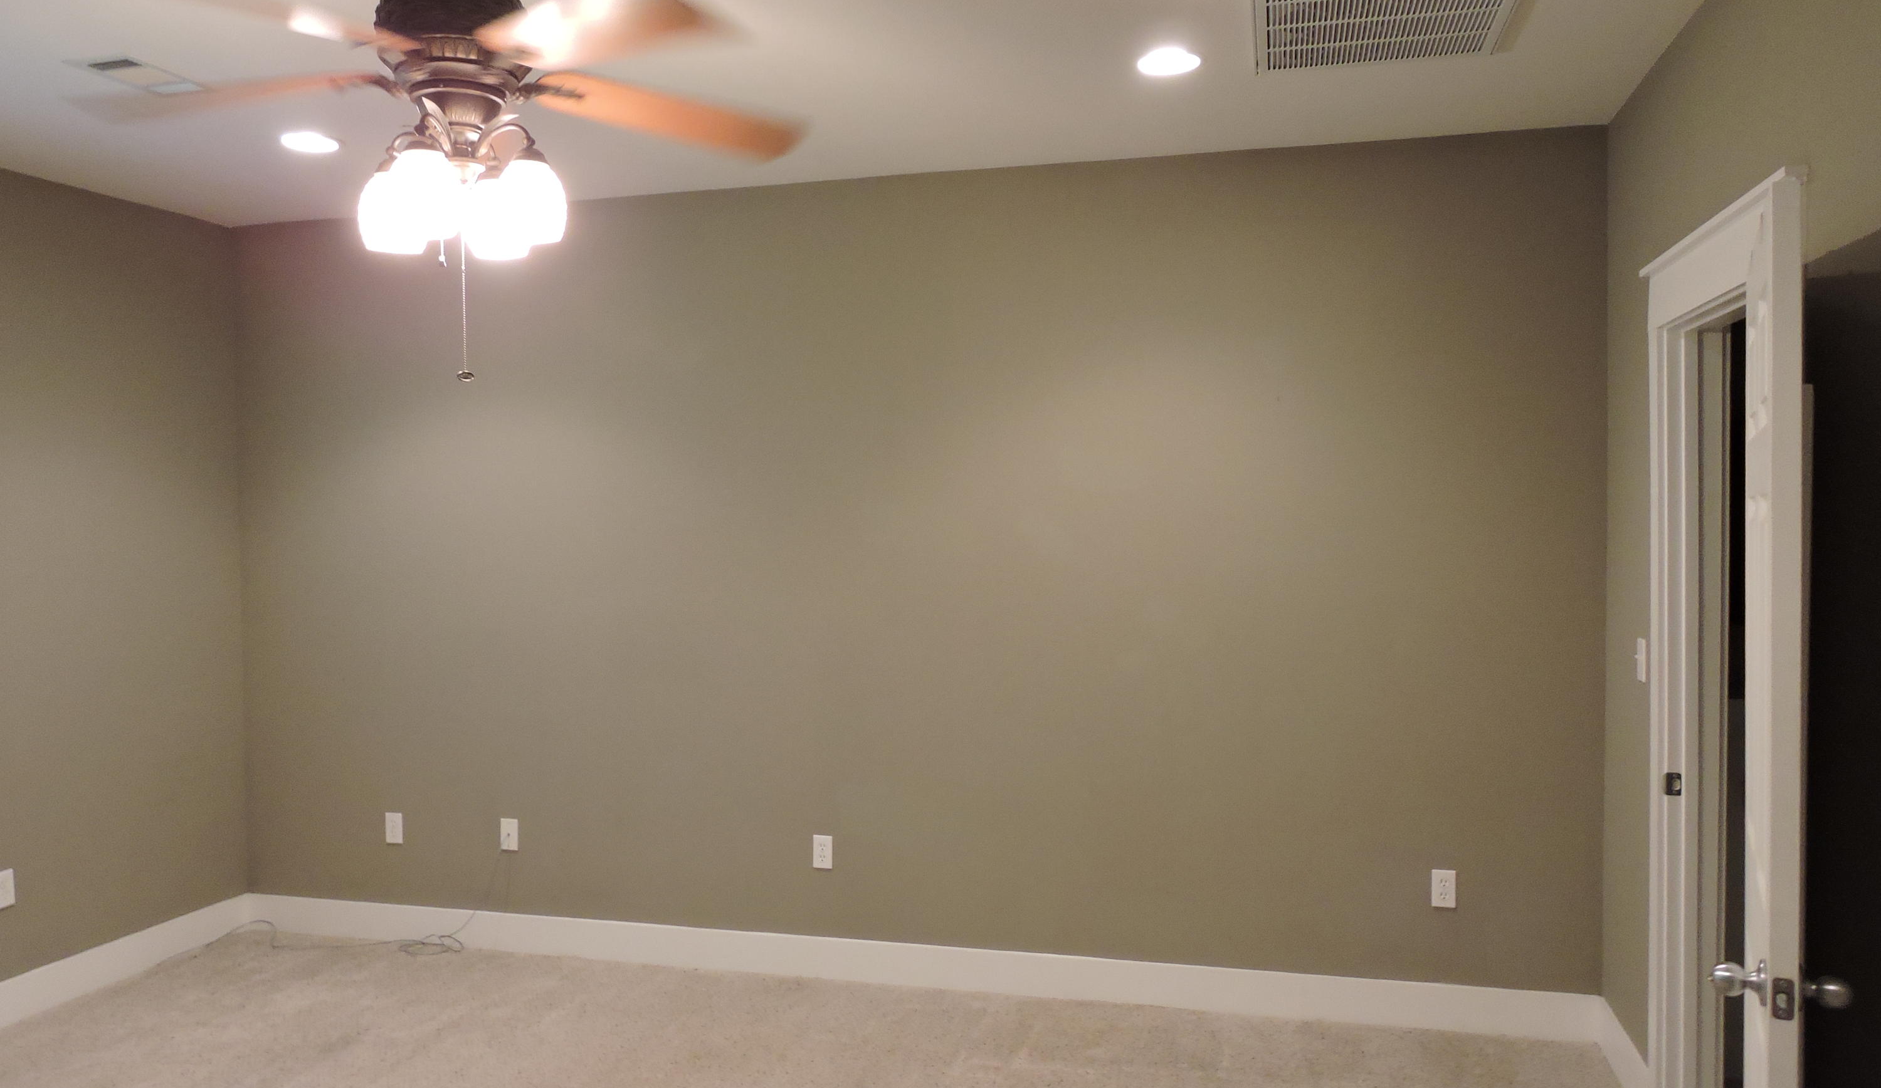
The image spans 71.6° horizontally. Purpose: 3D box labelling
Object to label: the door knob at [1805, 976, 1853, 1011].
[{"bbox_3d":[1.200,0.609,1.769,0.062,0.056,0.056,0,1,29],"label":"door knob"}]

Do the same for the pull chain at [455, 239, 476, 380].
[{"bbox_3d":[-0.851,-0.429,2.335,0.030,0.270,0.030,0,1,15],"label":"pull chain"}]

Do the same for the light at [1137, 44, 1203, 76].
[{"bbox_3d":[0.580,-1.226,3.315,0.168,0.030,0.168,0,1,15],"label":"light"}]

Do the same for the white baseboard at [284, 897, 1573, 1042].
[{"bbox_3d":[-0.378,1.438,4.532,4.893,0.147,0.018,0,1,15],"label":"white baseboard"}]

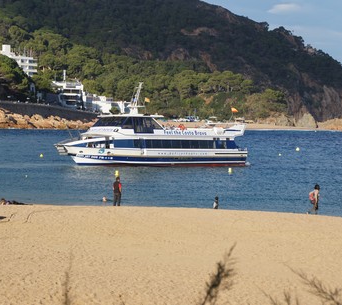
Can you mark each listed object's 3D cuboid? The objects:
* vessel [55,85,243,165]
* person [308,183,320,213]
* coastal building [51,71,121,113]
[{"bbox_3d":[-2.404,-3.330,138.000,22.300,9.700,6.800,0,2,-17],"label":"vessel"},{"bbox_3d":[8.006,2.641,64.500,0.570,1.660,0.460,0,2,-24],"label":"person"},{"bbox_3d":[-38.186,-27.439,525.000,29.000,18.000,18.000,0,2,-18],"label":"coastal building"}]

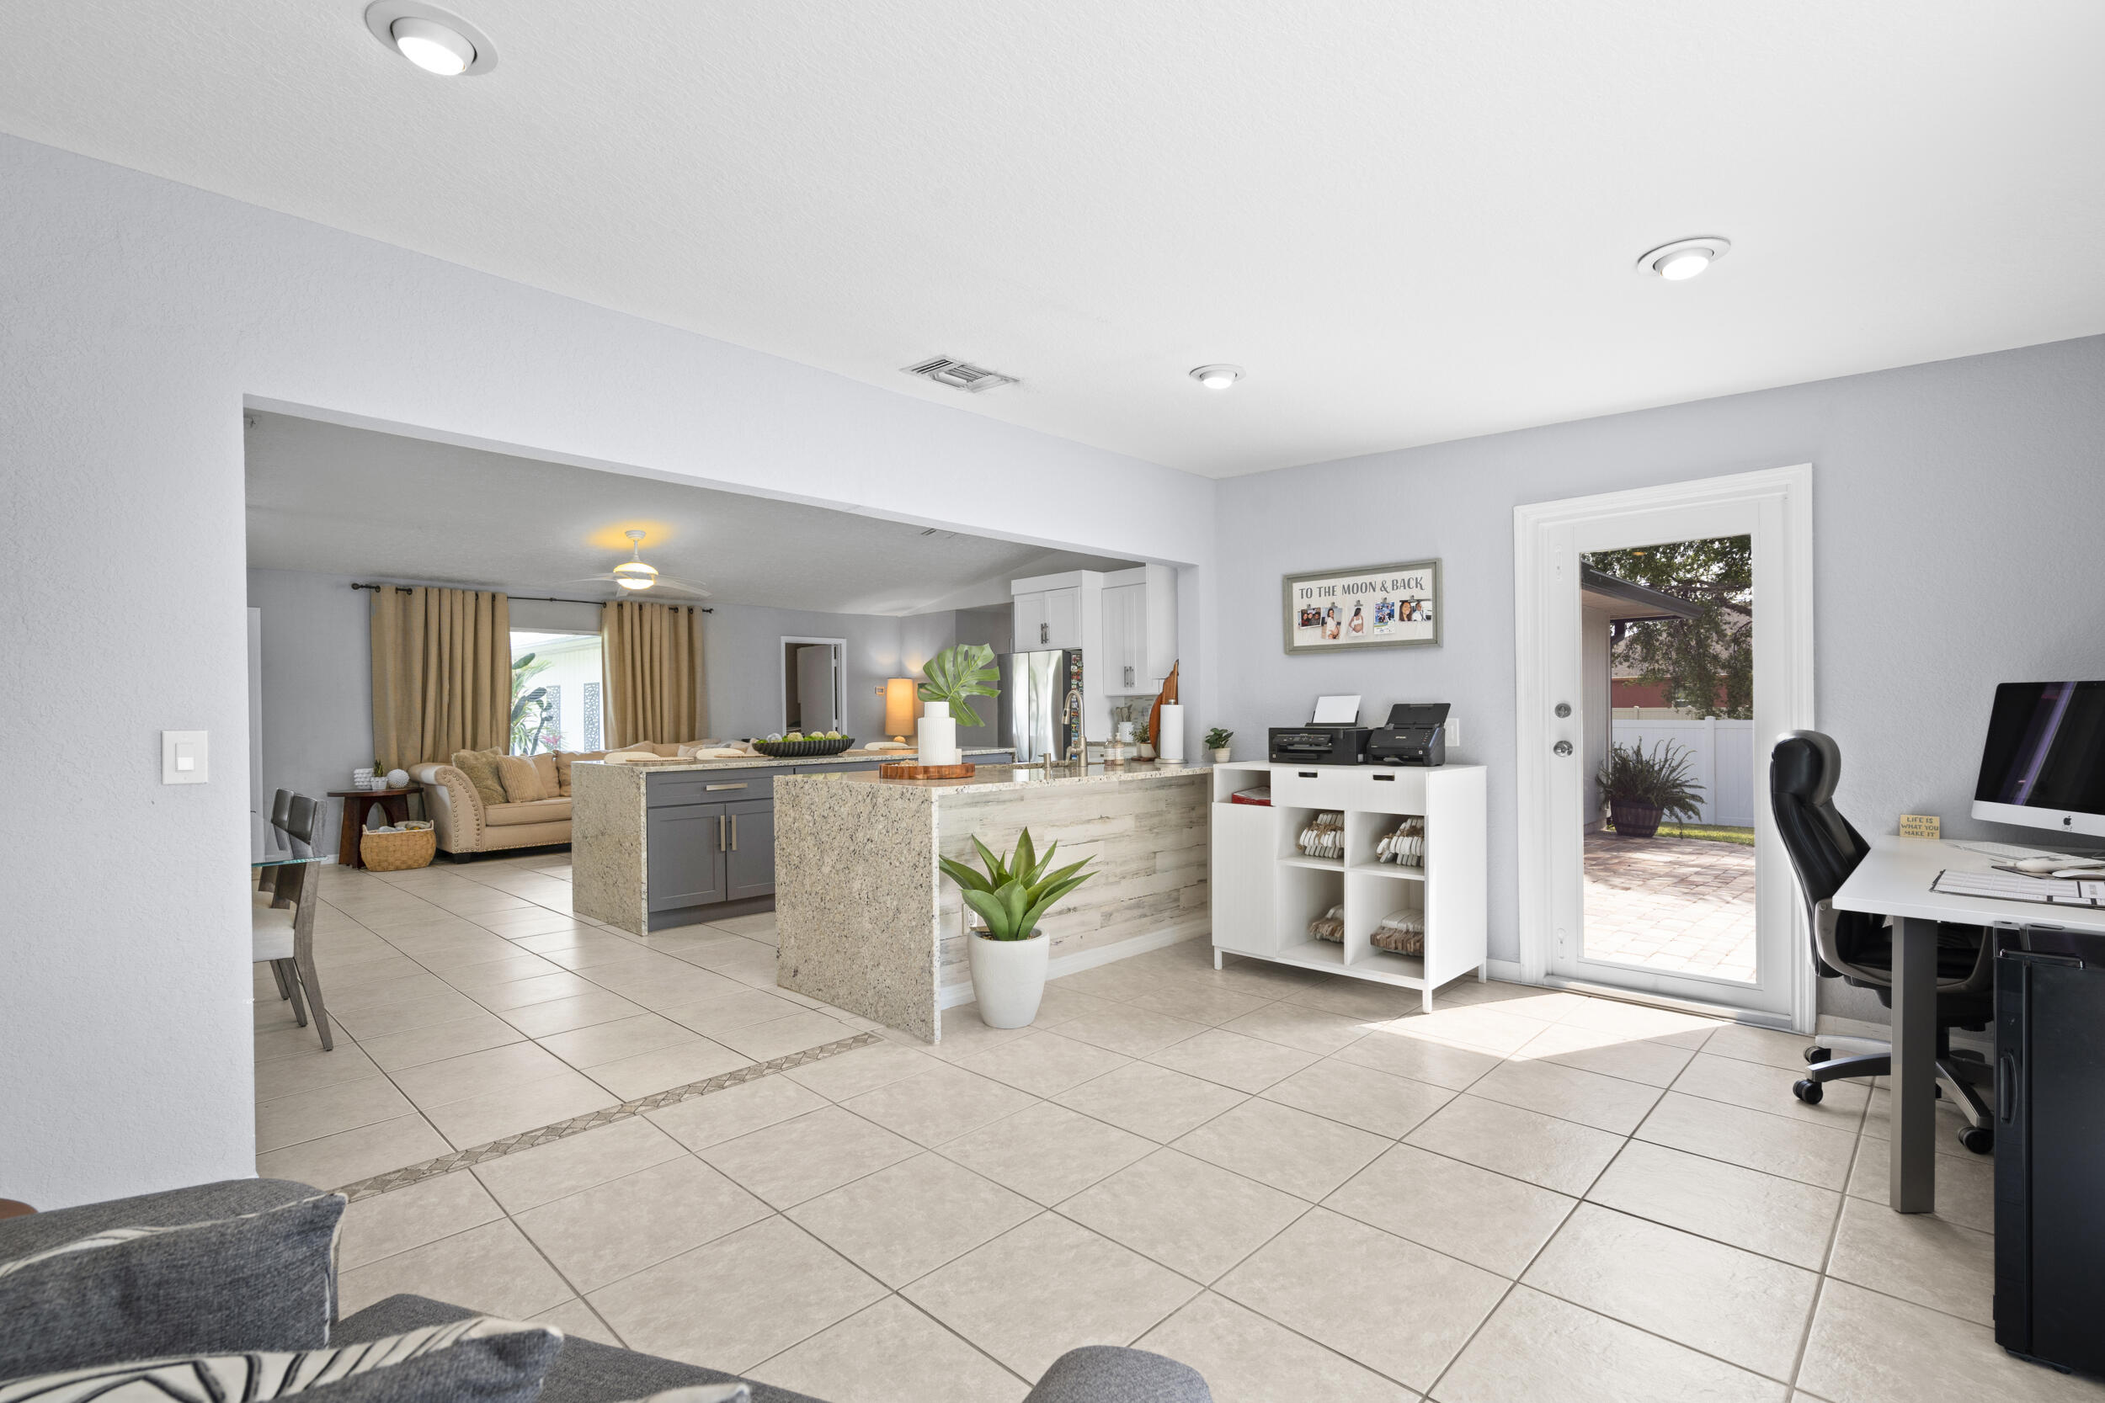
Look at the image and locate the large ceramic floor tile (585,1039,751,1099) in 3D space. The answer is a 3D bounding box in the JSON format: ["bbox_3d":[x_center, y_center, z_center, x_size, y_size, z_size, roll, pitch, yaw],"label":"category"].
[{"bbox_3d":[-1.317,1.258,3.201,0.412,0.010,0.447,-2,-2,44],"label":"large ceramic floor tile"}]

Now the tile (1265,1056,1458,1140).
[{"bbox_3d":[0.948,1.224,2.897,0.450,0.012,0.450,-2,-1,44],"label":"tile"}]

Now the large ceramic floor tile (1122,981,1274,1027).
[{"bbox_3d":[0.616,1.232,3.839,0.448,0.010,0.448,-1,-1,44],"label":"large ceramic floor tile"}]

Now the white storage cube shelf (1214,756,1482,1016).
[{"bbox_3d":[1.329,0.763,4.254,1.003,0.949,0.617,-2,-1,44],"label":"white storage cube shelf"}]

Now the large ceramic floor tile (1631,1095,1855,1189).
[{"bbox_3d":[1.920,1.211,2.595,0.447,0.010,0.447,-2,-2,44],"label":"large ceramic floor tile"}]

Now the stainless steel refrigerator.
[{"bbox_3d":[0.079,0.474,9.316,0.900,1.800,0.860,-2,-2,44],"label":"stainless steel refrigerator"}]

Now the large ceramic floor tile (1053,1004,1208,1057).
[{"bbox_3d":[0.298,1.242,3.531,0.450,0.012,0.450,-2,-1,44],"label":"large ceramic floor tile"}]

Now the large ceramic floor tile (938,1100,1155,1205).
[{"bbox_3d":[-0.010,1.222,2.554,0.448,0.010,0.448,-1,-1,44],"label":"large ceramic floor tile"}]

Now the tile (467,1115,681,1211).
[{"bbox_3d":[-1.256,1.235,2.503,0.352,0.010,0.448,-1,-1,44],"label":"tile"}]

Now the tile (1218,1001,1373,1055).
[{"bbox_3d":[0.939,1.224,3.523,0.448,0.010,0.448,-1,-1,44],"label":"tile"}]

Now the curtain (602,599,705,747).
[{"bbox_3d":[-4.159,0.173,9.813,0.145,2.393,1.053,-2,-1,44],"label":"curtain"}]

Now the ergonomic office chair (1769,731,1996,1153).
[{"bbox_3d":[2.580,0.639,2.765,0.680,1.110,0.700,0,-1,-26],"label":"ergonomic office chair"}]

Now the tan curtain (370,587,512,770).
[{"bbox_3d":[-5.381,0.190,8.281,0.130,2.270,1.070,-1,-1,44],"label":"tan curtain"}]

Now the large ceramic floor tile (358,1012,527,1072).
[{"bbox_3d":[-2.258,1.267,3.476,0.451,0.012,0.451,-1,-1,44],"label":"large ceramic floor tile"}]

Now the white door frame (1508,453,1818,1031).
[{"bbox_3d":[2.441,0.180,3.808,0.995,2.095,0.120,-2,-2,43],"label":"white door frame"}]

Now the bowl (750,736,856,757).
[{"bbox_3d":[-1.646,0.320,6.281,0.240,0.110,0.710,-2,-1,44],"label":"bowl"}]

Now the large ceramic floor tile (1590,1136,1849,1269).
[{"bbox_3d":[1.602,1.211,2.274,0.451,0.012,0.451,-1,-1,44],"label":"large ceramic floor tile"}]

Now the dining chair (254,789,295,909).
[{"bbox_3d":[-3.293,0.821,3.670,0.480,0.900,0.570,-1,-1,44],"label":"dining chair"}]

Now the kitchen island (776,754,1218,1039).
[{"bbox_3d":[-0.062,0.794,4.546,1.117,0.926,2.188,-2,-1,44],"label":"kitchen island"}]

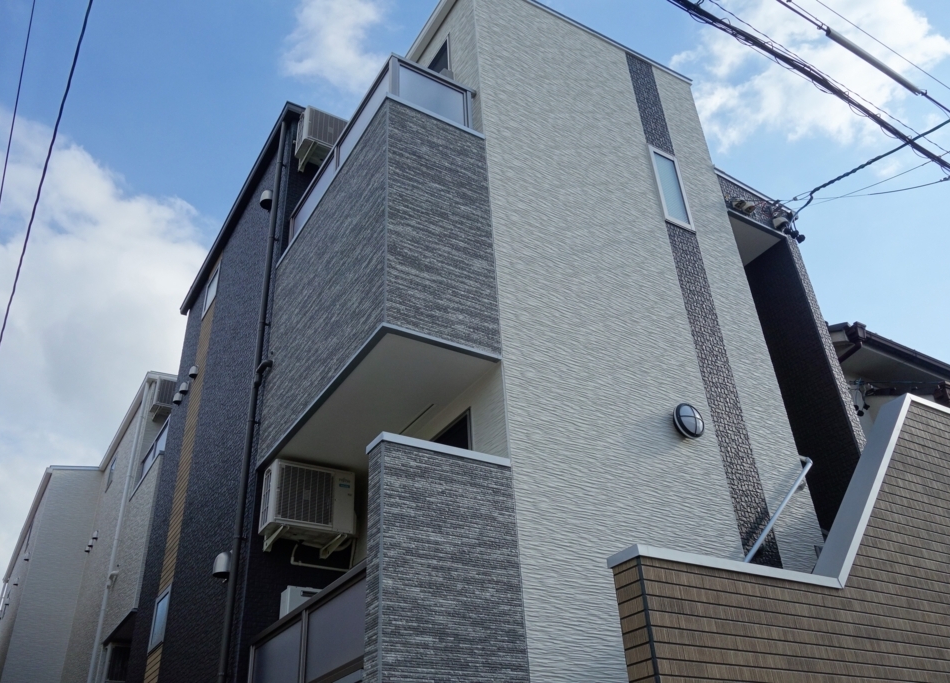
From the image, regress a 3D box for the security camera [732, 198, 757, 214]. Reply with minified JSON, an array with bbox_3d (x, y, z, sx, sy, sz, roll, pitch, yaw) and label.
[{"bbox_3d":[2.720,-1.361,8.044,0.290,0.115,0.090,16,-38,-28],"label":"security camera"}]

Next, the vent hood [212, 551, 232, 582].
[{"bbox_3d":[-2.042,1.790,6.421,0.115,0.180,0.170,16,-38,-28],"label":"vent hood"}]

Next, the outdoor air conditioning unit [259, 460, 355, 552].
[{"bbox_3d":[-1.295,1.305,6.239,0.682,0.579,0.302,16,-38,-28],"label":"outdoor air conditioning unit"}]

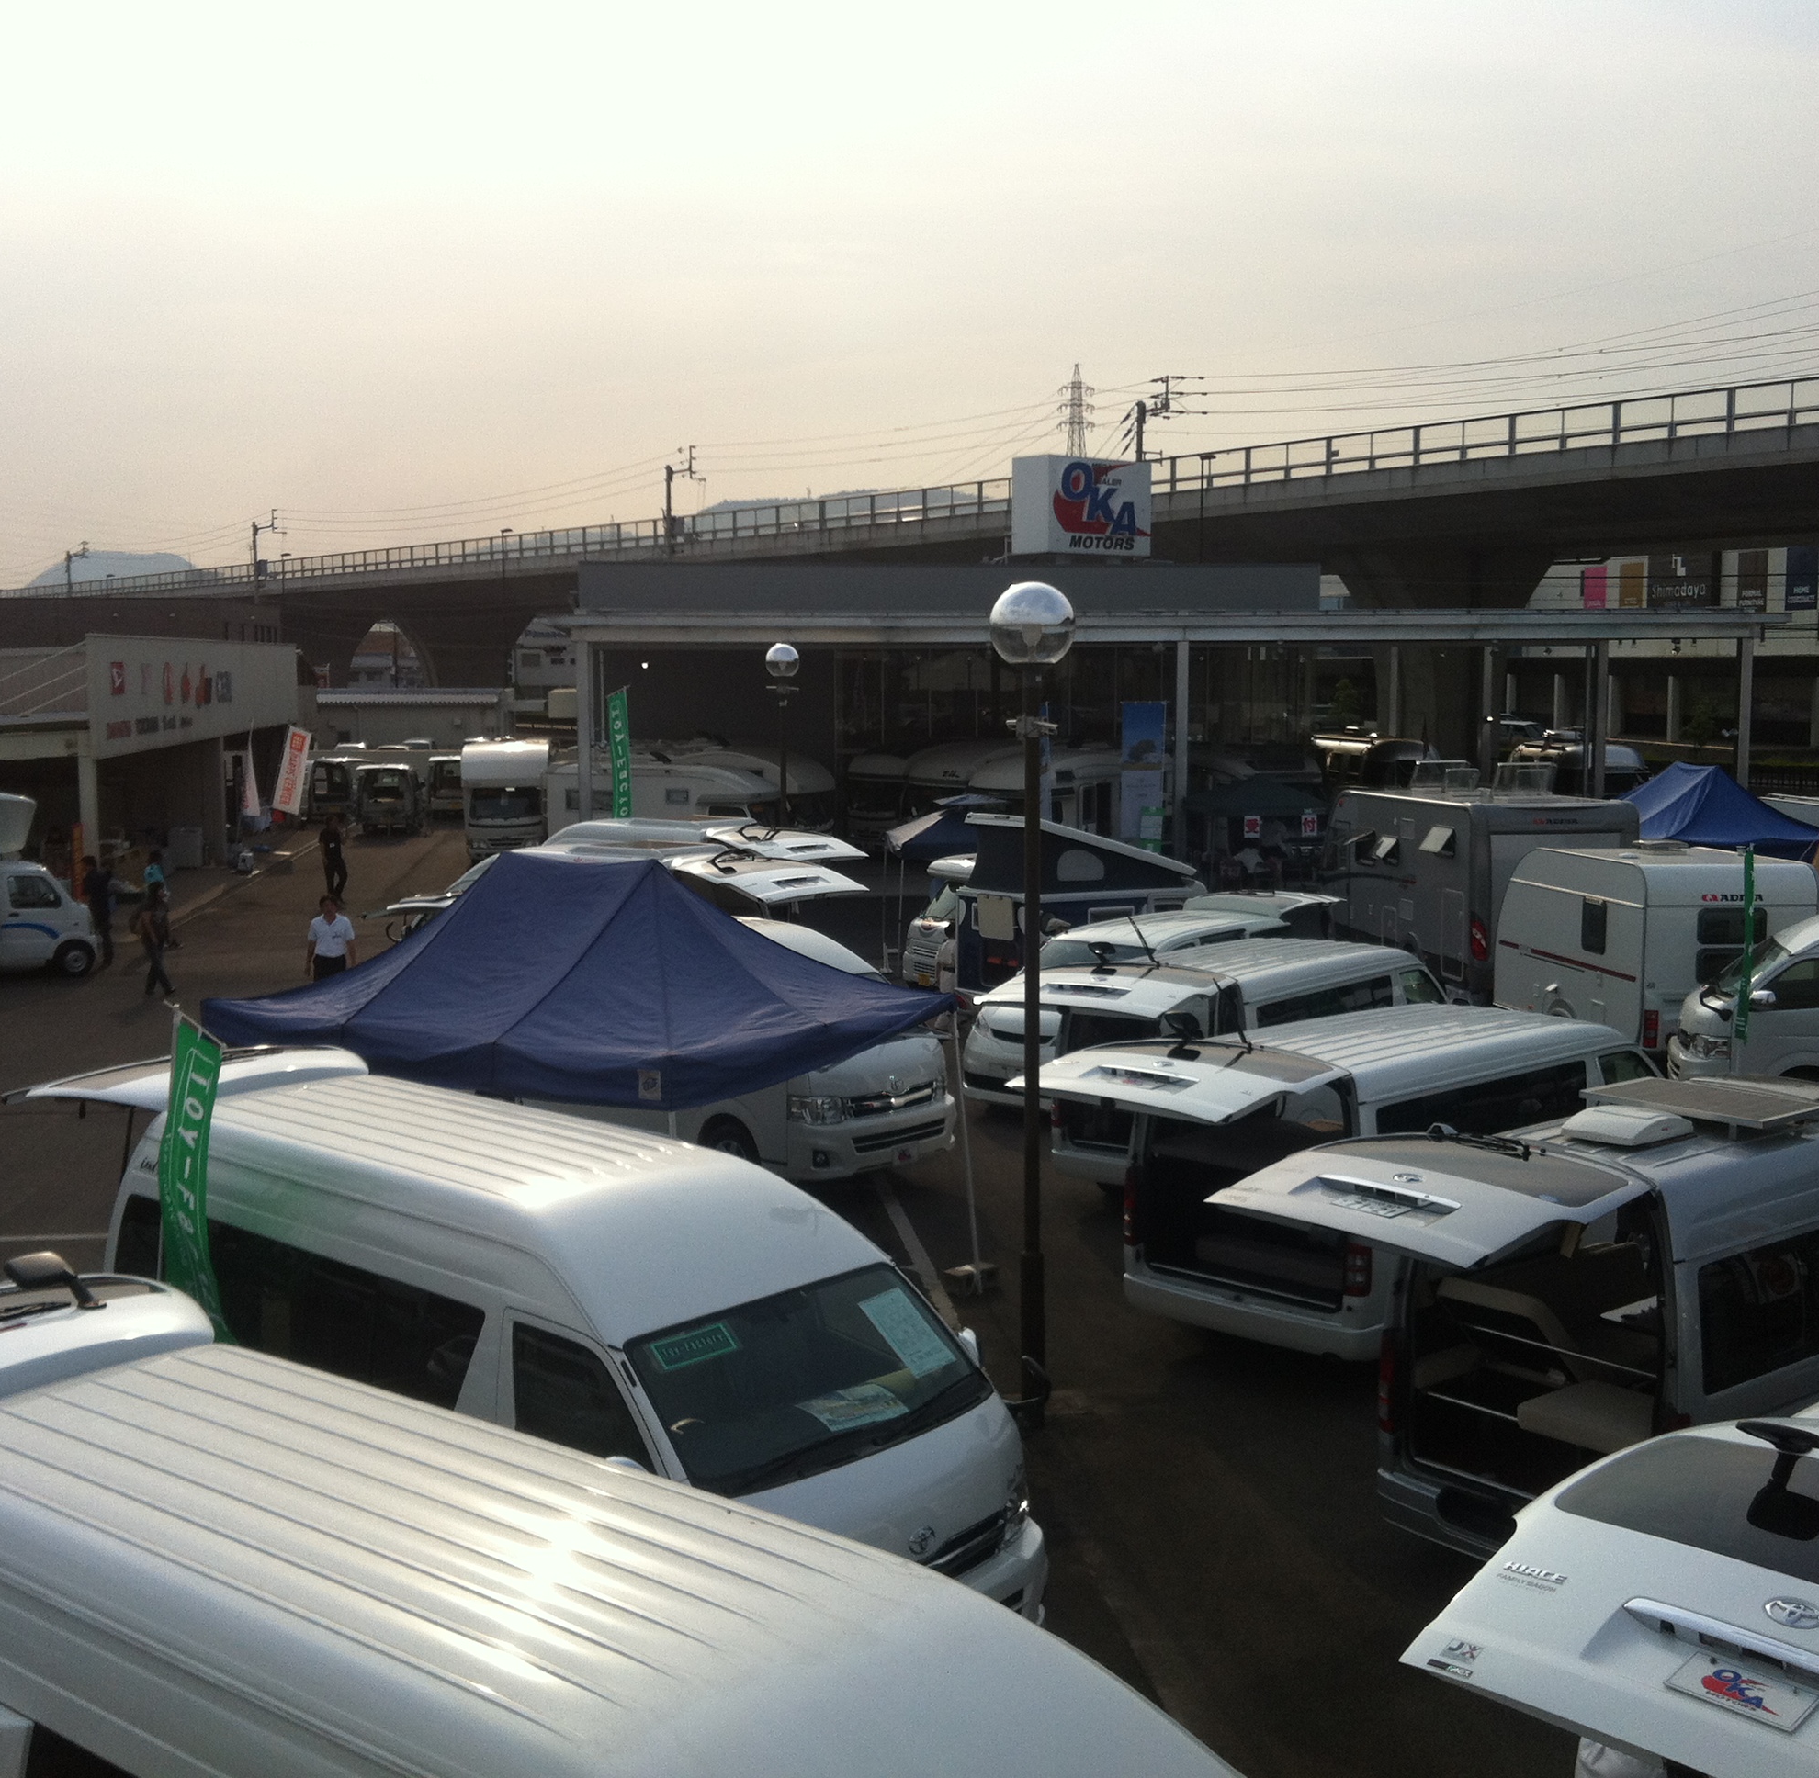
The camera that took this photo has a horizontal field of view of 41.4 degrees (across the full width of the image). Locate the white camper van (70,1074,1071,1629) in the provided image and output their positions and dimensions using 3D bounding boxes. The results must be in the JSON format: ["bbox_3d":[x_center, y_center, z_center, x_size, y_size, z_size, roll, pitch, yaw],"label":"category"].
[{"bbox_3d":[-1.968,2.260,11.751,1.880,2.300,5.850,-5,7,-44],"label":"white camper van"}]

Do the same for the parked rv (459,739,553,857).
[{"bbox_3d":[-10.256,-2.115,61.338,2.080,3.000,5.000,-1,5,-7],"label":"parked rv"}]

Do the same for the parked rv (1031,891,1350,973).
[{"bbox_3d":[2.603,1.244,25.206,1.730,1.950,4.800,4,6,36],"label":"parked rv"}]

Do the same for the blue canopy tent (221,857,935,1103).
[{"bbox_3d":[-2.457,1.328,17.684,4.500,3.120,3.000,3,6,35],"label":"blue canopy tent"}]

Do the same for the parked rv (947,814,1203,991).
[{"bbox_3d":[2.151,0.570,27.757,3.250,2.850,1.520,-4,7,-41],"label":"parked rv"}]

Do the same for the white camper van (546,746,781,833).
[{"bbox_3d":[-5.454,-1.403,53.672,5.000,2.850,2.000,3,6,29],"label":"white camper van"}]

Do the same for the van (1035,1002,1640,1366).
[{"bbox_3d":[3.439,1.925,16.413,1.880,2.130,5.350,5,7,43],"label":"van"}]

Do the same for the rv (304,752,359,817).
[{"bbox_3d":[-18.206,-3.132,75.512,1.500,1.950,3.400,-1,5,-14],"label":"rv"}]

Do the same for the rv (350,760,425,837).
[{"bbox_3d":[-14.835,-2.675,68.669,1.550,1.920,3.700,-1,5,-7],"label":"rv"}]

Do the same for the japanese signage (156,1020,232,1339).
[{"bbox_3d":[-3.192,1.463,10.666,0.120,1.750,0.580,-4,7,-37],"label":"japanese signage"}]

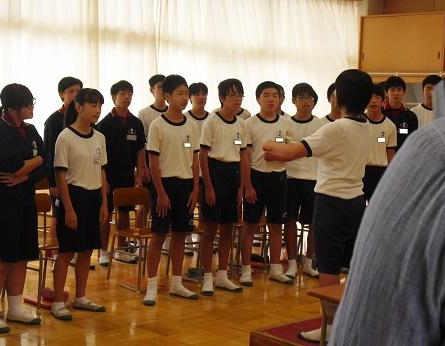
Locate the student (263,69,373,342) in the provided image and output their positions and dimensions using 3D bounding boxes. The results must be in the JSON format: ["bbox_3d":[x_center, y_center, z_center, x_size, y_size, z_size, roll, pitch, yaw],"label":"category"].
[{"bbox_3d":[0.563,0.164,4.956,0.480,1.570,0.560,-3,7,-35],"label":"student"}]

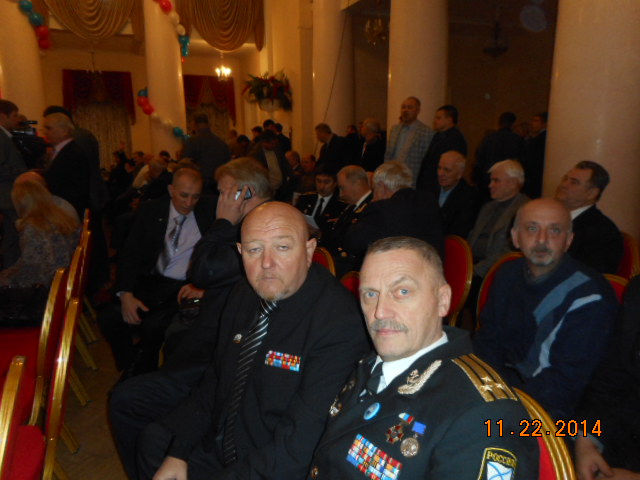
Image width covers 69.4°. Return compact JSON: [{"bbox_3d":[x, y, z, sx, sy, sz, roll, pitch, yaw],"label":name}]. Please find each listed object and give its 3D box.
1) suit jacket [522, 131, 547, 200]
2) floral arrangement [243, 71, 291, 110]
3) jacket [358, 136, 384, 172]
[{"bbox_3d":[2.426,-0.798,4.950,0.320,0.750,0.500,-7,14,-25],"label":"suit jacket"},{"bbox_3d":[-1.113,-3.170,9.800,0.950,0.800,0.650,3,13,18],"label":"floral arrangement"},{"bbox_3d":[0.625,-0.854,5.300,0.320,0.720,0.480,-8,14,-27],"label":"jacket"}]

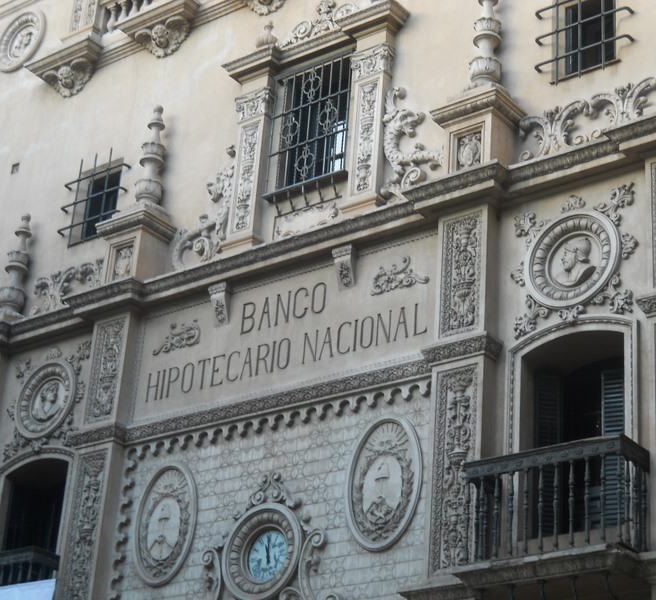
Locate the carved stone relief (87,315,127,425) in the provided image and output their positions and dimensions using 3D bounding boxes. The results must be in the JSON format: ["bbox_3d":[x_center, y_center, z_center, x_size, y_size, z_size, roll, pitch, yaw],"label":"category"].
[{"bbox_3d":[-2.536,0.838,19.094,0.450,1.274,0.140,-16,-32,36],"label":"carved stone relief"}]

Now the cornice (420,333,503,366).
[{"bbox_3d":[1.391,0.567,17.101,0.794,0.205,0.301,-15,-32,35],"label":"cornice"}]

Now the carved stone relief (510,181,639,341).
[{"bbox_3d":[2.487,-0.411,16.803,1.491,1.517,0.109,-15,-32,35],"label":"carved stone relief"}]

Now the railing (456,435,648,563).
[{"bbox_3d":[2.071,1.927,15.005,1.659,1.015,0.533,-15,-32,35],"label":"railing"}]

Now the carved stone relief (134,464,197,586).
[{"bbox_3d":[-1.817,2.528,18.383,0.831,1.391,0.100,-15,-32,35],"label":"carved stone relief"}]

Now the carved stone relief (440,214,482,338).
[{"bbox_3d":[1.382,-0.266,16.881,0.490,1.358,0.070,-15,-32,35],"label":"carved stone relief"}]

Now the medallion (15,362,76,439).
[{"bbox_3d":[-3.553,1.269,20.657,0.950,0.972,0.120,-15,-32,35],"label":"medallion"}]

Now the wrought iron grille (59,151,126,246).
[{"bbox_3d":[-3.201,-1.345,22.763,1.216,1.389,0.256,-15,-32,35],"label":"wrought iron grille"}]

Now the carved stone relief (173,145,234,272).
[{"bbox_3d":[-1.589,-1.208,21.137,0.979,1.632,0.198,-15,-32,35],"label":"carved stone relief"}]

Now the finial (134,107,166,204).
[{"bbox_3d":[-2.281,-1.931,21.486,0.348,1.484,0.348,4,-26,2],"label":"finial"}]

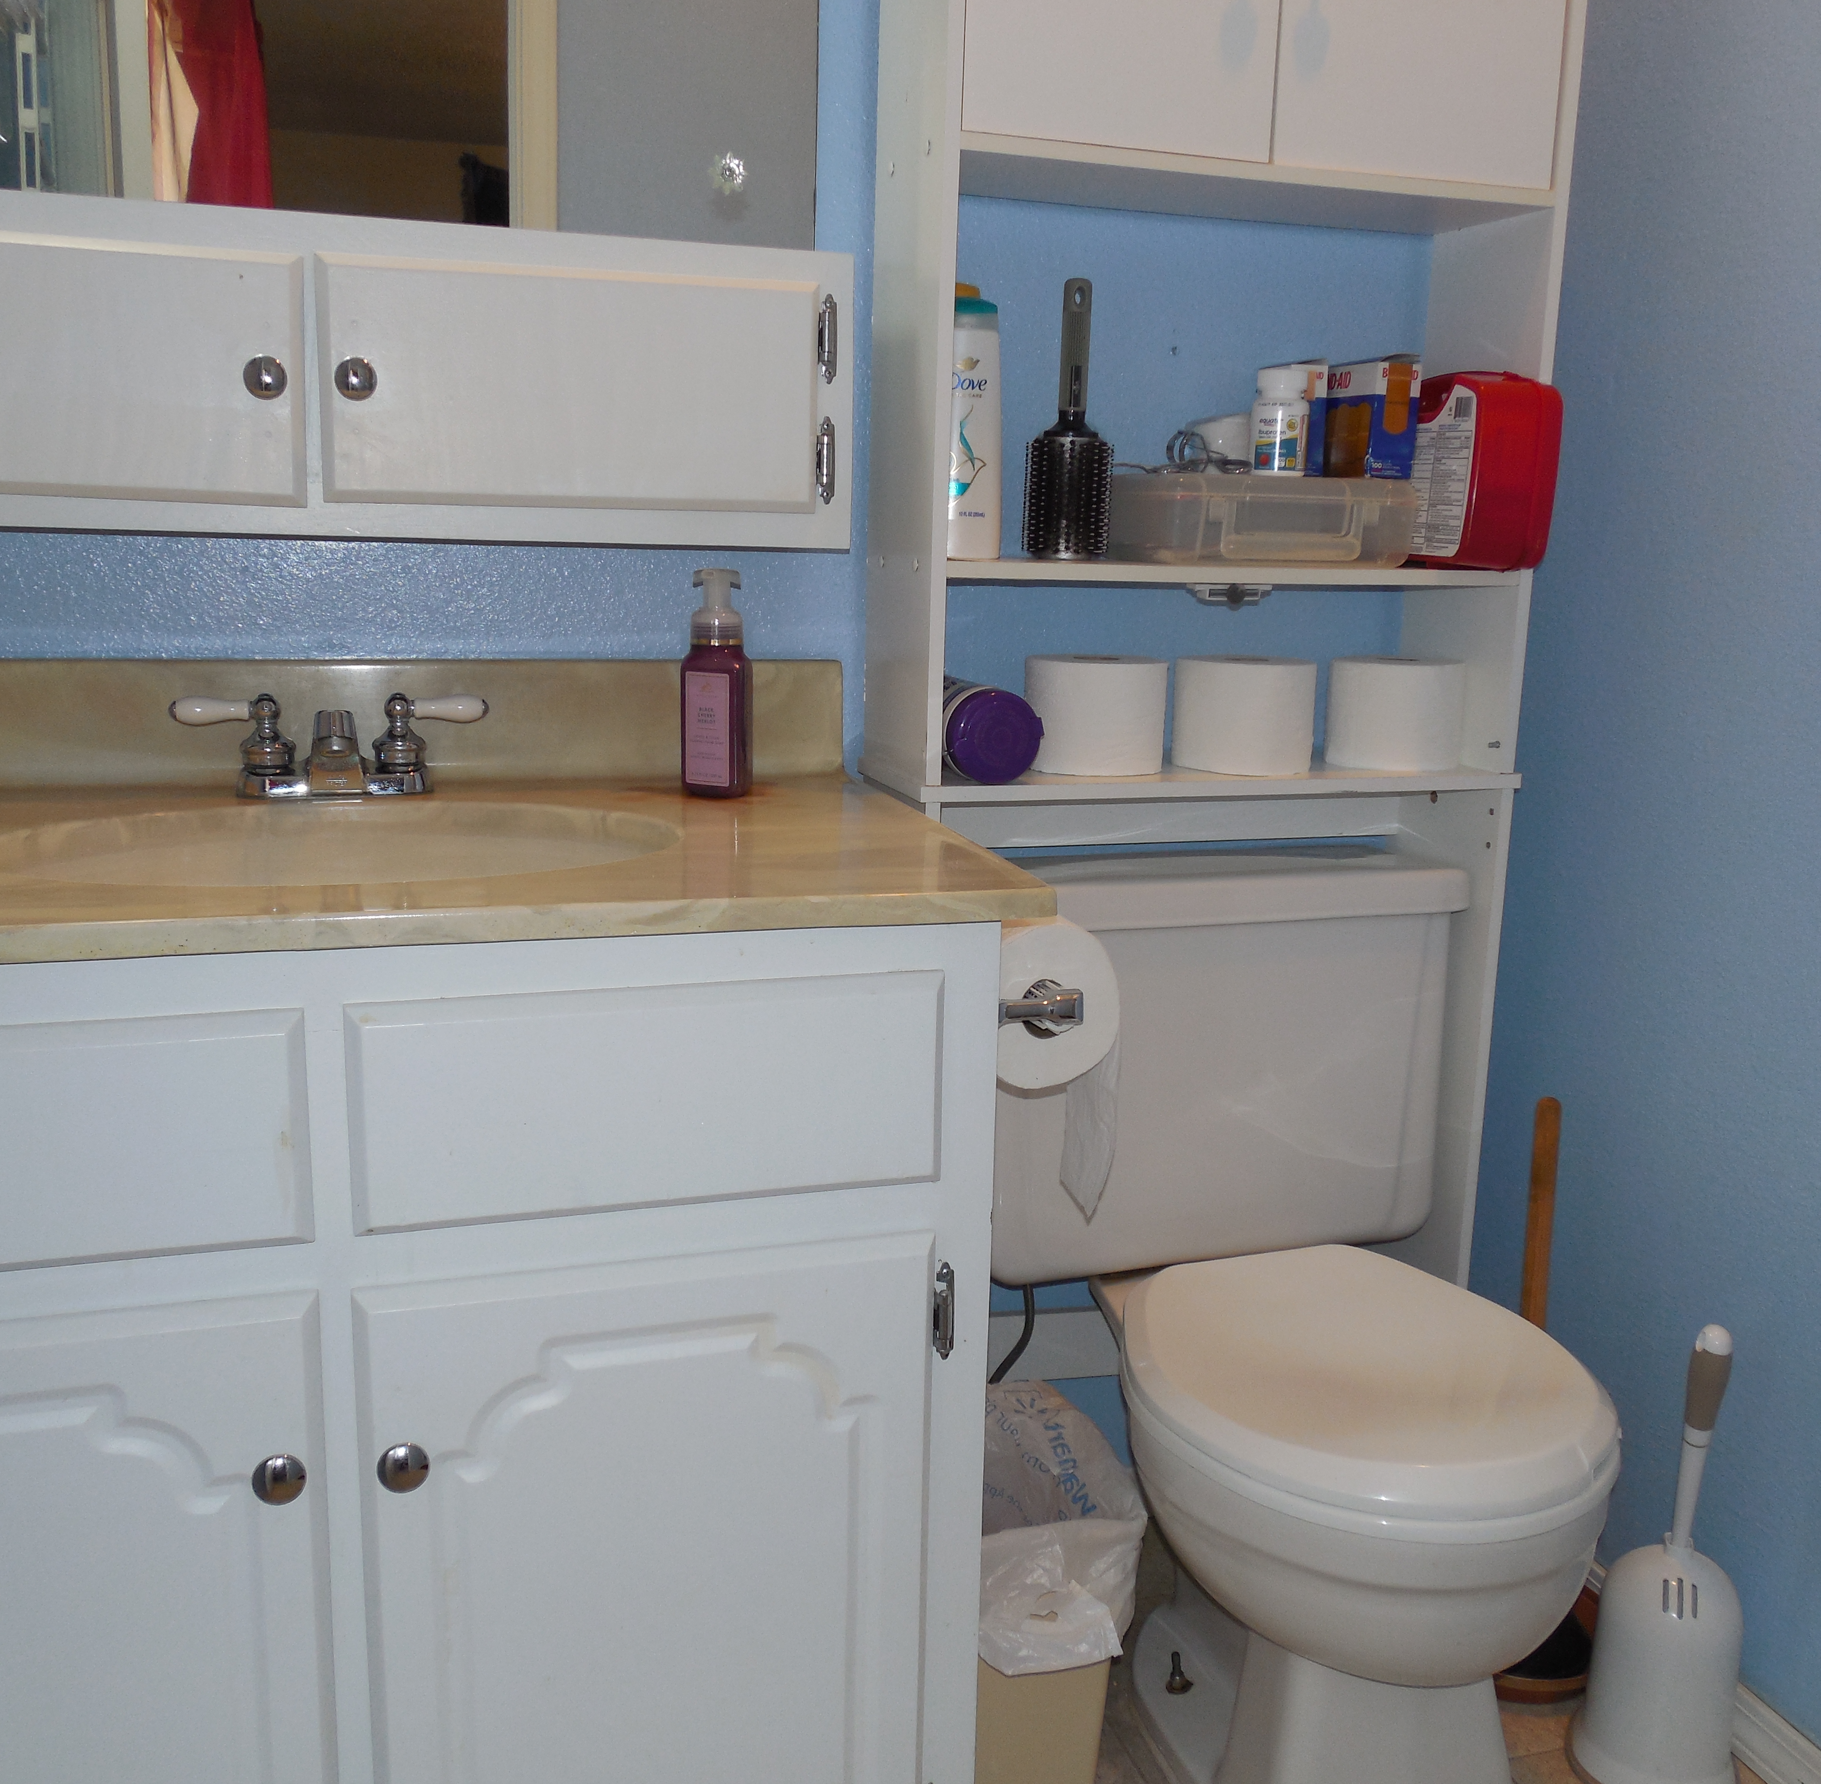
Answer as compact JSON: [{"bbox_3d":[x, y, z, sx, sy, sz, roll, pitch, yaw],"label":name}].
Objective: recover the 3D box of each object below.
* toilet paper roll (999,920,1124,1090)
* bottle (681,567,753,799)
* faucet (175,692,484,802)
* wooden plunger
[{"bbox_3d":[0.081,0.072,1.272,0.116,0.116,0.100,-2,12,-17],"label":"toilet paper roll"},{"bbox_3d":[-0.162,-0.175,1.441,0.052,0.188,0.052,4,12,13],"label":"bottle"},{"bbox_3d":[-0.456,-0.112,1.359,0.245,0.084,0.130,-2,12,-17],"label":"faucet"},{"bbox_3d":[0.563,0.448,1.571,0.158,0.544,0.158,-2,12,-17],"label":"wooden plunger"}]

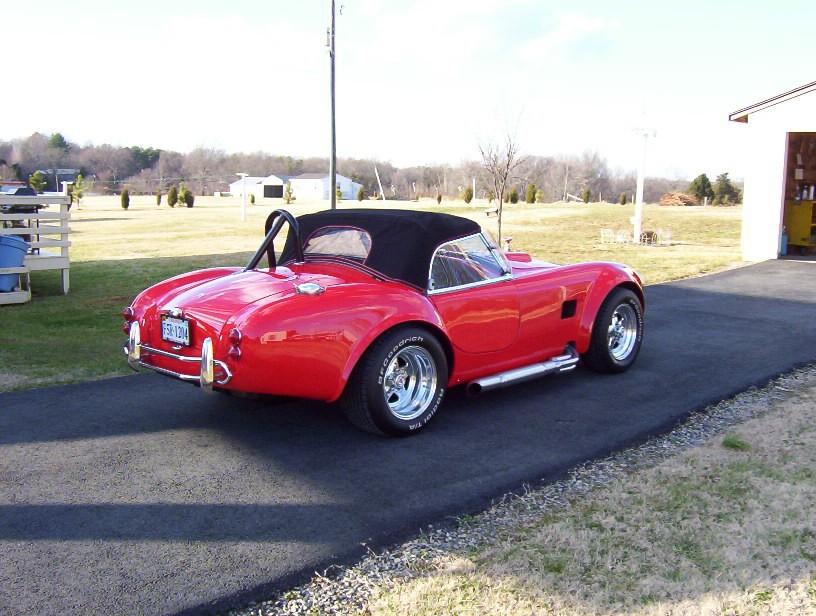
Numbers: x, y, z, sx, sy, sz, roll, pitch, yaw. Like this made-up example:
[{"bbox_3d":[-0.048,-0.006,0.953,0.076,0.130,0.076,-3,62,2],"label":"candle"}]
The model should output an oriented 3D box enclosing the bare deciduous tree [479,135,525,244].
[{"bbox_3d":[2.341,-2.911,21.498,1.150,2.870,1.100,0,8,0],"label":"bare deciduous tree"}]

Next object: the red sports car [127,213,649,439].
[{"bbox_3d":[0.117,-0.074,6.106,1.760,1.265,4.050,8,11,44],"label":"red sports car"}]

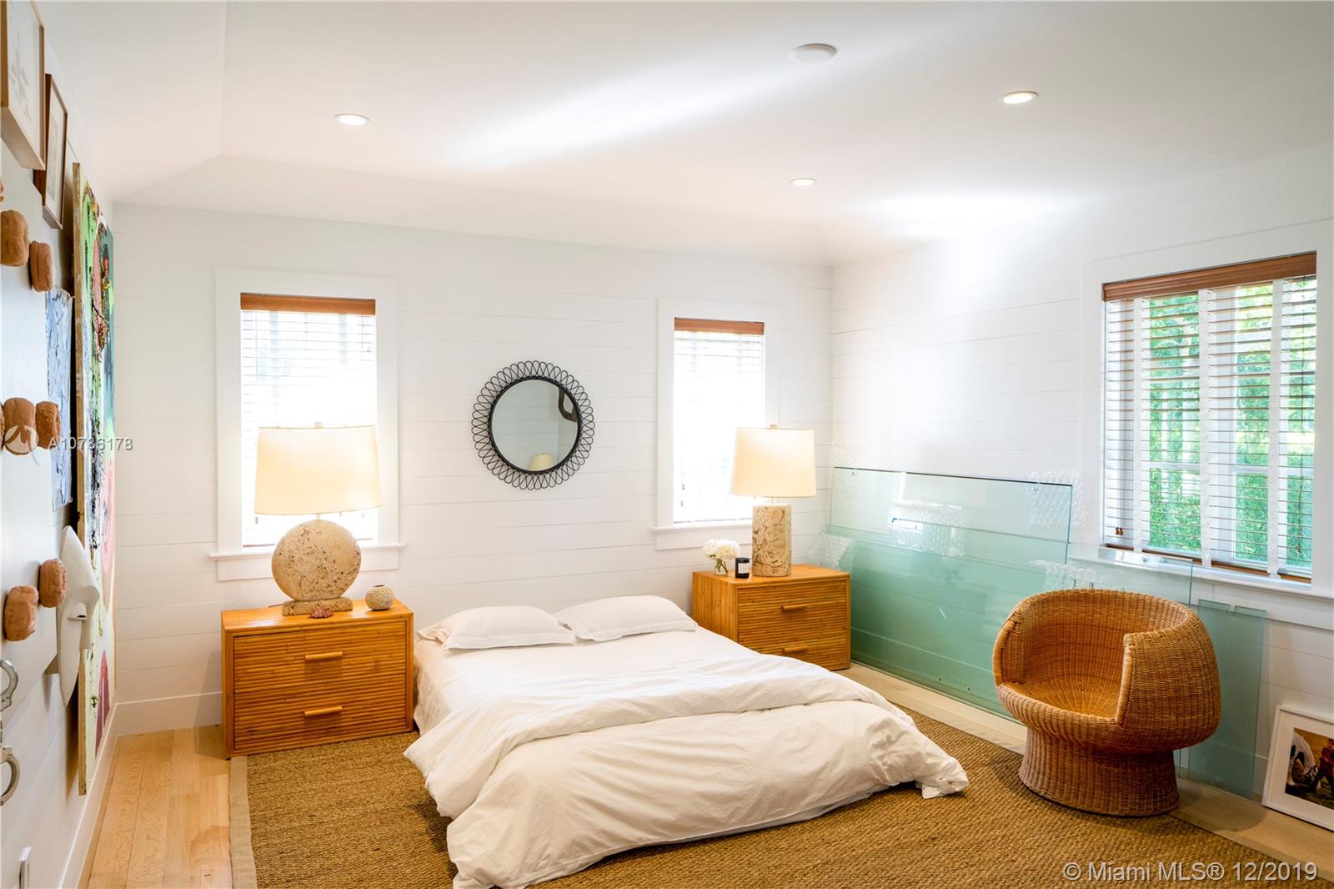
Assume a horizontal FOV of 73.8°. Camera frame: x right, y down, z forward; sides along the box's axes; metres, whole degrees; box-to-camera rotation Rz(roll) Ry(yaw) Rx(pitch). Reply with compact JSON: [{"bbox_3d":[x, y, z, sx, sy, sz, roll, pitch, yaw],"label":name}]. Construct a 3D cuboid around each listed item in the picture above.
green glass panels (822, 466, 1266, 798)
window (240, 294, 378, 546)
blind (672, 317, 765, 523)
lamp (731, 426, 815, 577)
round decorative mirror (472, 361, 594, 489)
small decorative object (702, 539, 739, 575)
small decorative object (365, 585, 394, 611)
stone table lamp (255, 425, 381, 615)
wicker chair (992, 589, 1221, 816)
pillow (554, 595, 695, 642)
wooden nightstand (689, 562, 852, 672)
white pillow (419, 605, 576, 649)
[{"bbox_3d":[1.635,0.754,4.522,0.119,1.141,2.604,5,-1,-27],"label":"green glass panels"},{"bbox_3d":[-1.755,-0.119,4.379,0.626,1.212,0.063,0,1,-27],"label":"window"},{"bbox_3d":[0.325,-0.147,5.455,0.634,1.227,0.084,0,1,-27],"label":"blind"},{"bbox_3d":[0.614,0.325,5.213,0.525,0.876,0.350,0,1,-27],"label":"lamp"},{"bbox_3d":[-0.717,-0.104,4.869,0.706,0.703,0.039,0,1,-27],"label":"round decorative mirror"},{"bbox_3d":[0.324,0.653,5.181,0.196,0.216,0.182,0,1,-27],"label":"small decorative object"},{"bbox_3d":[-1.353,0.716,4.189,0.133,0.107,0.133,0,1,-27],"label":"small decorative object"},{"bbox_3d":[-1.606,0.337,4.096,0.540,0.865,0.336,0,1,-27],"label":"stone table lamp"},{"bbox_3d":[1.696,0.988,3.497,0.791,0.708,0.805,0,1,-35],"label":"wicker chair"},{"bbox_3d":[-0.215,0.857,4.640,0.658,0.140,0.518,0,1,-27],"label":"pillow"},{"bbox_3d":[0.617,1.030,5.232,0.812,0.539,0.462,0,1,-27],"label":"wooden nightstand"},{"bbox_3d":[-0.824,0.859,4.324,0.658,0.140,0.518,0,1,-27],"label":"white pillow"}]

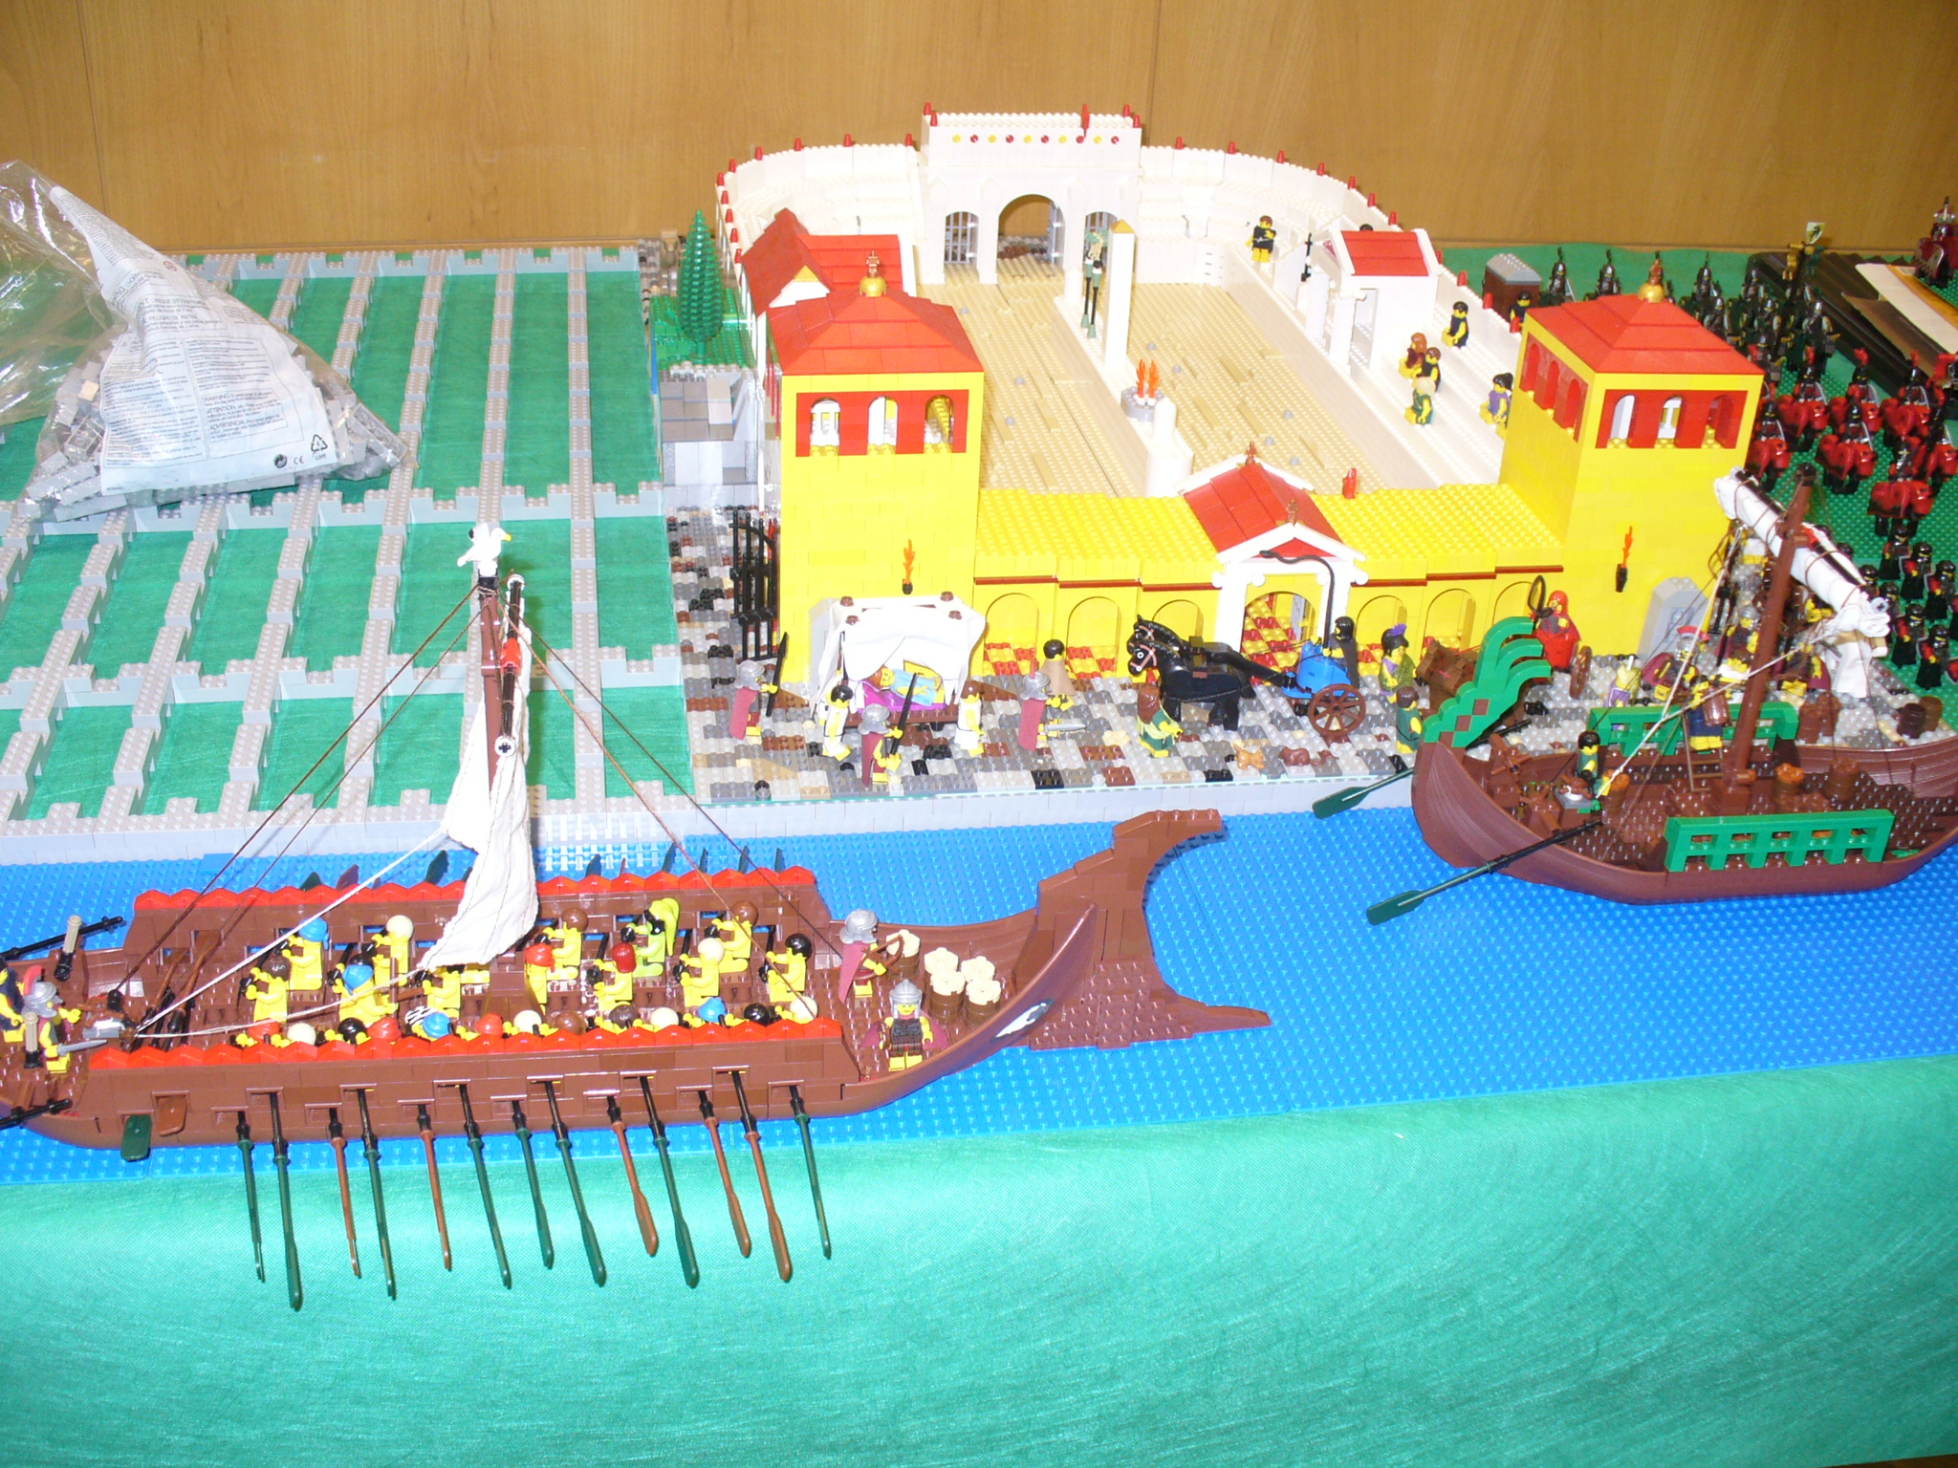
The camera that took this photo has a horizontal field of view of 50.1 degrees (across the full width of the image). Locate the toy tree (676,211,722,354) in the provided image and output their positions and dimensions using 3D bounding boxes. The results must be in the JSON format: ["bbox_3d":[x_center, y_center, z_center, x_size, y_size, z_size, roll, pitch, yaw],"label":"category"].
[{"bbox_3d":[-0.228,-0.368,1.708,0.032,0.125,0.032,-2,30,-10],"label":"toy tree"}]

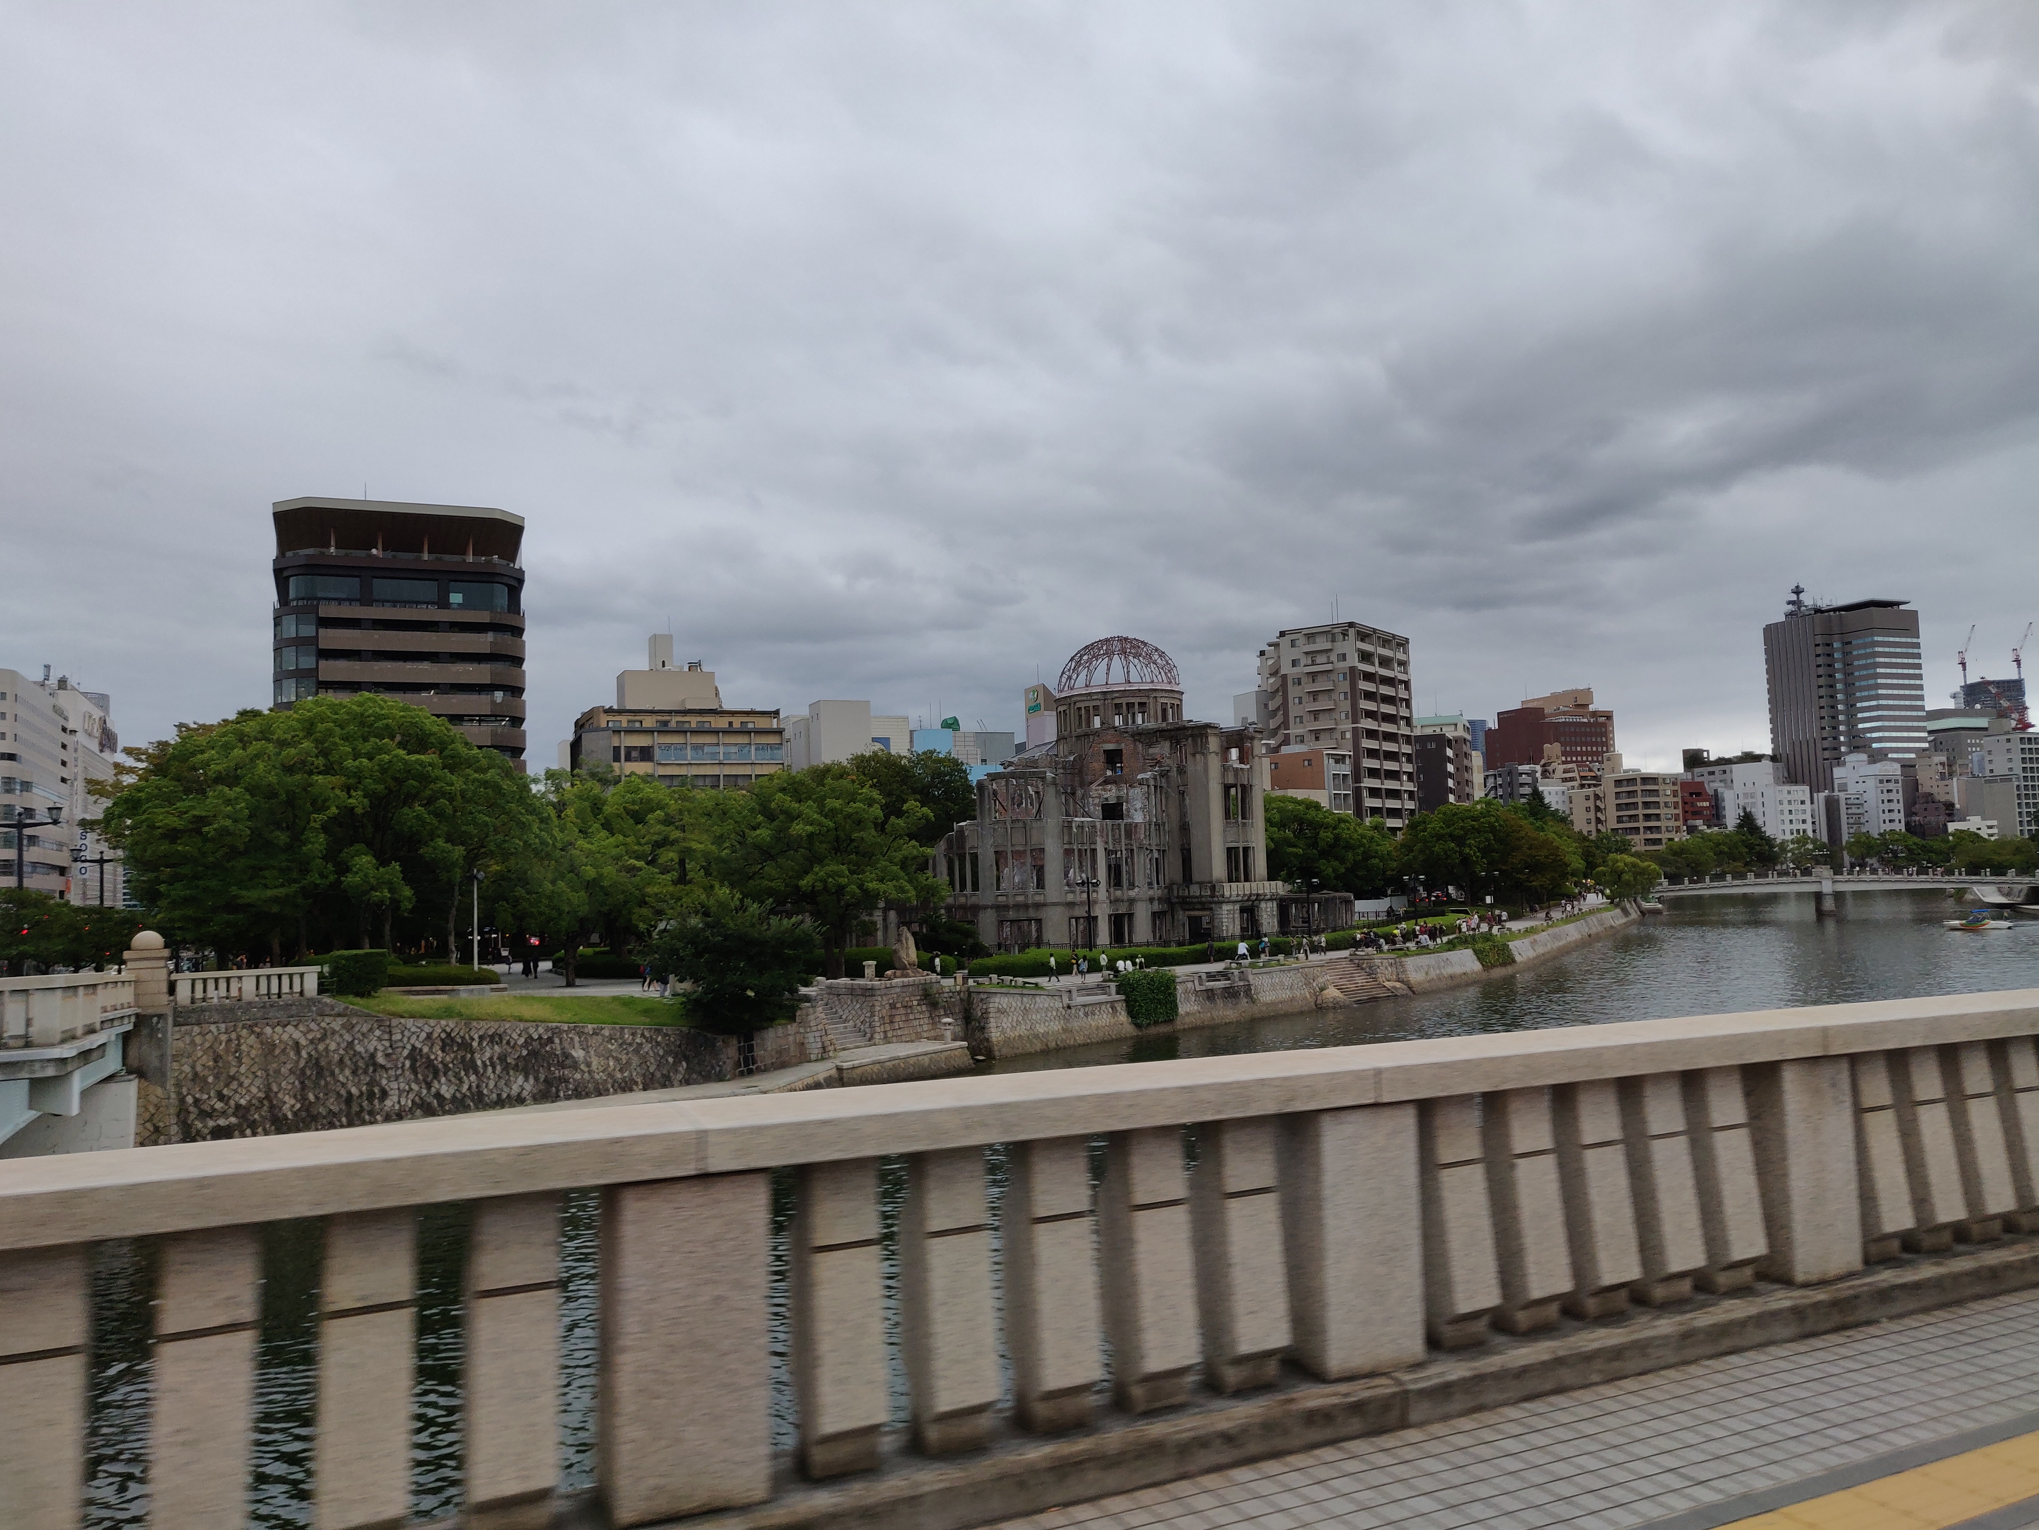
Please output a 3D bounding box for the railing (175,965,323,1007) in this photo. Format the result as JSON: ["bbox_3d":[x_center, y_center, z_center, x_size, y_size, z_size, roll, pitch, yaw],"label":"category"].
[{"bbox_3d":[-25.227,7.213,47.933,4.500,1.000,0.400,0,-5,-25],"label":"railing"}]

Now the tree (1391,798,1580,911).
[{"bbox_3d":[54.423,10.608,172.004,20.000,12.700,16.500,-3,-4,17],"label":"tree"}]

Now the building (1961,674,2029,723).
[{"bbox_3d":[809.224,-2.672,1213.750,33.000,140.000,28.000,0,-4,-22],"label":"building"}]

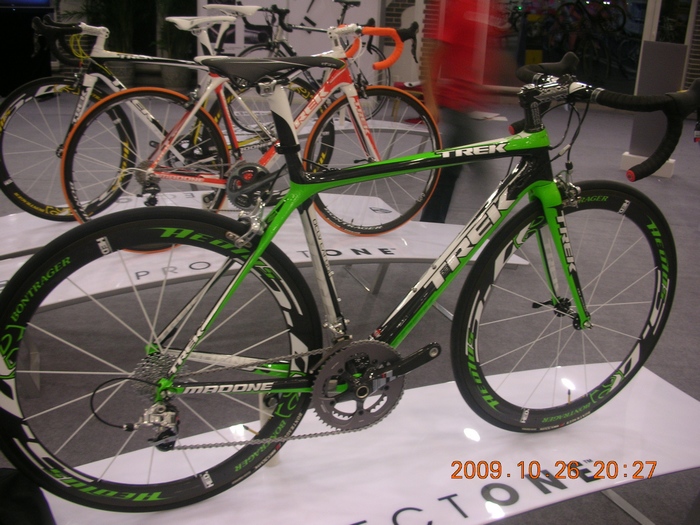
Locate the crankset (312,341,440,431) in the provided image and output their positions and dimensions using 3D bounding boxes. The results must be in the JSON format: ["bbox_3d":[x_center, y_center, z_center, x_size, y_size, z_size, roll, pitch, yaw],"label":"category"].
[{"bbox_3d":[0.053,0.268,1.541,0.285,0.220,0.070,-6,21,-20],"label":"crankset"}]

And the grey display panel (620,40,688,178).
[{"bbox_3d":[2.644,-1.308,6.114,0.420,1.140,0.150,11,23,19],"label":"grey display panel"}]

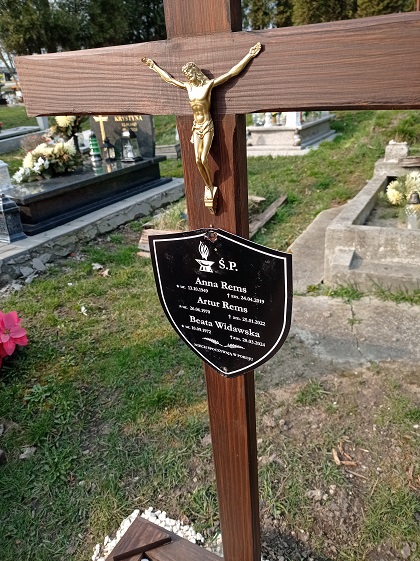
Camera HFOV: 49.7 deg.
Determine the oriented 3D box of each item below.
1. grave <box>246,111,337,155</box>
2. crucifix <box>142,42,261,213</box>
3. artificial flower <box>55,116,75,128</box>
[{"bbox_3d":[1.410,-2.707,7.589,1.000,0.720,2.100,10,29,27],"label":"grave"},{"bbox_3d":[-0.015,-0.195,0.630,0.171,0.234,0.040,9,34,22],"label":"crucifix"},{"bbox_3d":[-1.450,-1.630,4.550,0.175,0.155,0.170,-4,25,-2],"label":"artificial flower"}]

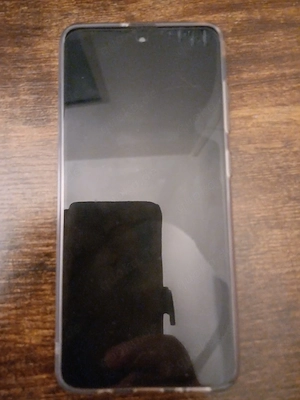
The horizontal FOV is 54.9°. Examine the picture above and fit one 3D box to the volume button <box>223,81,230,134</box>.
[{"bbox_3d":[0.035,-0.042,0.132,0.002,0.003,0.024,-1,85,0],"label":"volume button"}]

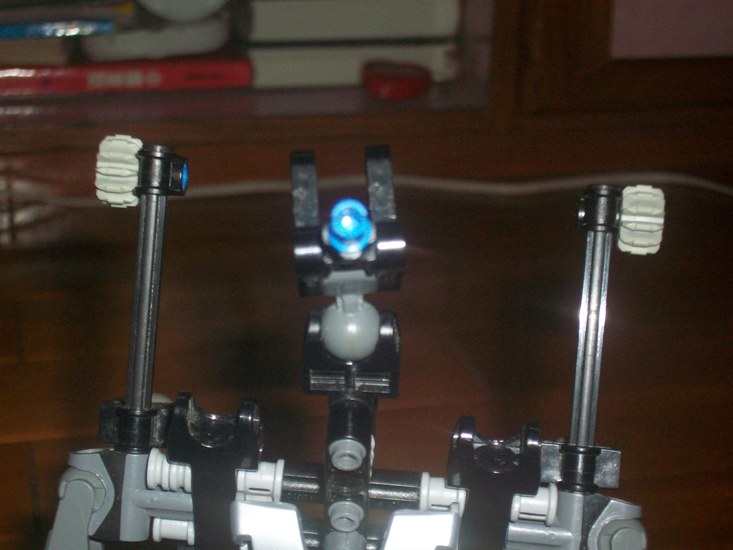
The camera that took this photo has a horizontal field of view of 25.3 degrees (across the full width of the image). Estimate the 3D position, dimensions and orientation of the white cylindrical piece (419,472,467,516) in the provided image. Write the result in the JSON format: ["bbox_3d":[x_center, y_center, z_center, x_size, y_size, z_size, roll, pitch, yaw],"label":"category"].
[{"bbox_3d":[0.013,0.039,0.288,0.008,0.007,0.007,5,0,0],"label":"white cylindrical piece"}]

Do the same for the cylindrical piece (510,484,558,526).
[{"bbox_3d":[0.029,0.041,0.288,0.008,0.007,0.007,5,0,0],"label":"cylindrical piece"}]

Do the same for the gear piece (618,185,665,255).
[{"bbox_3d":[0.050,-0.010,0.299,0.008,0.013,0.013,5,0,0],"label":"gear piece"}]

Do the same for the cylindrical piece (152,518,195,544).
[{"bbox_3d":[-0.035,0.046,0.302,0.008,0.007,0.007,5,0,0],"label":"cylindrical piece"}]

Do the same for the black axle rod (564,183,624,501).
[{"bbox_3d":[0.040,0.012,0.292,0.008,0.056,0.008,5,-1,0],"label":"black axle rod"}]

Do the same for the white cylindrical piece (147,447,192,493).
[{"bbox_3d":[-0.034,0.035,0.288,0.008,0.007,0.007,5,0,0],"label":"white cylindrical piece"}]

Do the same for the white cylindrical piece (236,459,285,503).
[{"bbox_3d":[-0.018,0.036,0.288,0.008,0.007,0.007,5,0,0],"label":"white cylindrical piece"}]

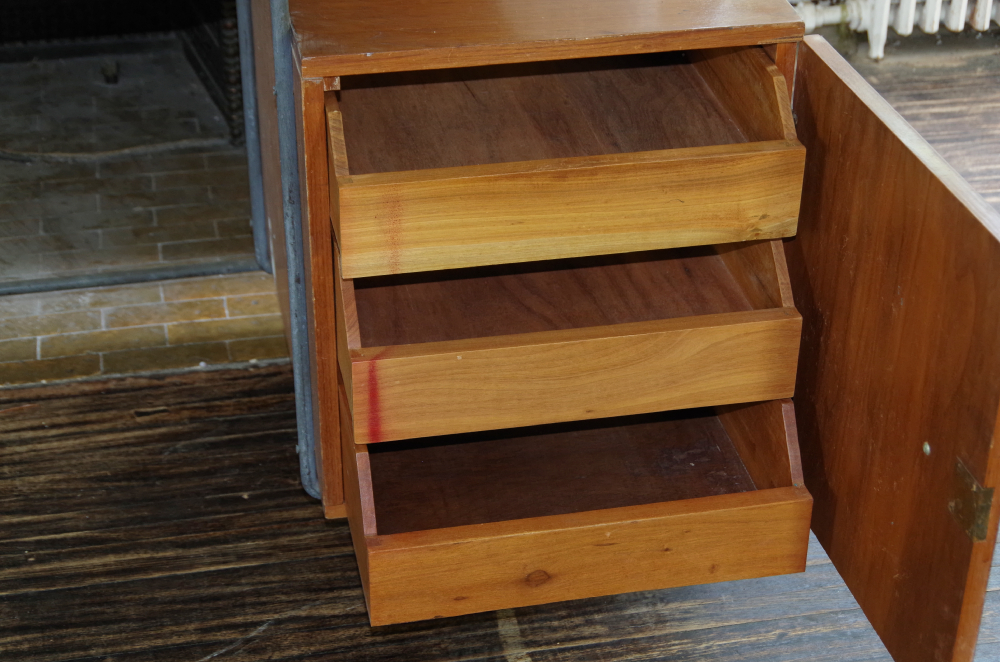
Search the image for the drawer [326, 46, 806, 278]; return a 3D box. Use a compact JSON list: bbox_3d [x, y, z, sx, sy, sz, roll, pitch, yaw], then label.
[{"bbox_3d":[0.023,-0.244,1.985,0.425,0.131,0.470,-6,32,-10],"label":"drawer"}]

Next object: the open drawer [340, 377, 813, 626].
[{"bbox_3d":[0.043,0.071,2.060,0.425,0.149,0.470,-6,32,-10],"label":"open drawer"}]

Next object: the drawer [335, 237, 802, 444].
[{"bbox_3d":[0.029,-0.101,2.037,0.425,0.150,0.470,-6,32,-10],"label":"drawer"}]

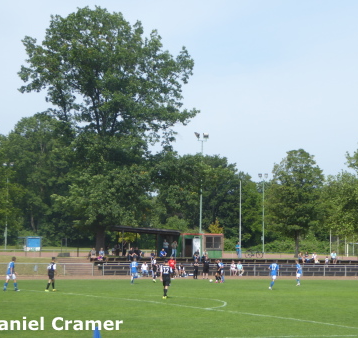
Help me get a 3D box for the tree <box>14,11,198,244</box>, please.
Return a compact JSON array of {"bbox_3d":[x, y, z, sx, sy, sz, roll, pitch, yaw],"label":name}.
[{"bbox_3d":[-7.628,-4.266,128.919,19.400,27.500,18.800,1,-4,0],"label":"tree"}]

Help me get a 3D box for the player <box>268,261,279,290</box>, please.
[{"bbox_3d":[5.530,6.244,68.500,0.600,1.730,0.600,-1,-4,18],"label":"player"}]

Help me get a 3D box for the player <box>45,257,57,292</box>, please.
[{"bbox_3d":[-6.484,5.349,59.300,0.520,1.740,0.520,5,-6,-45],"label":"player"}]

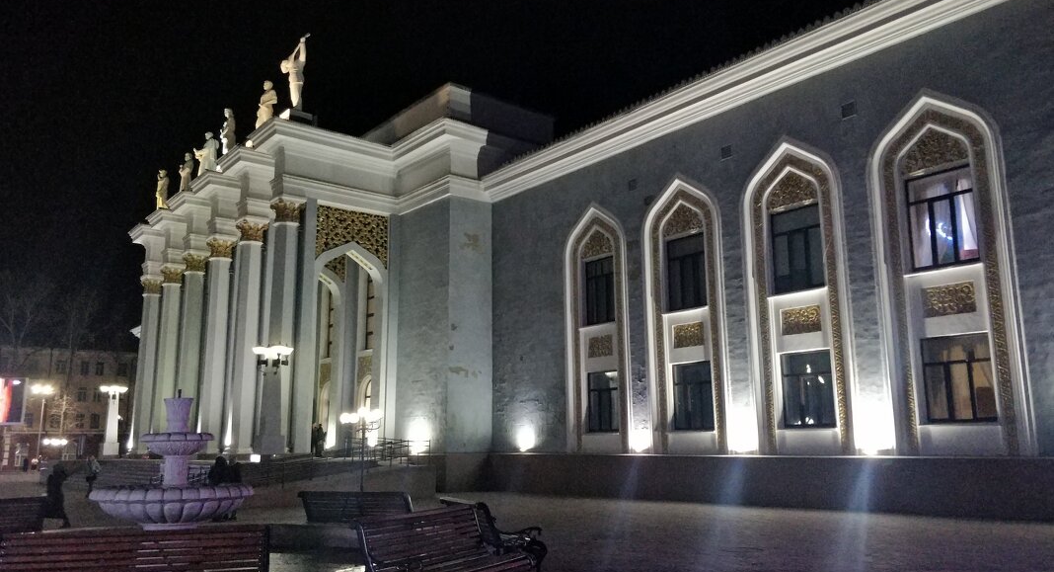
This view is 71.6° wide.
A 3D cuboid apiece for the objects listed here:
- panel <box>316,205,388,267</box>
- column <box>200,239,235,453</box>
[{"bbox_3d":[-8.328,-2.202,35.030,3.695,2.685,0.250,9,-15,-40],"label":"panel"},{"bbox_3d":[-18.085,3.223,42.435,1.380,12.550,1.380,9,-15,-41],"label":"column"}]

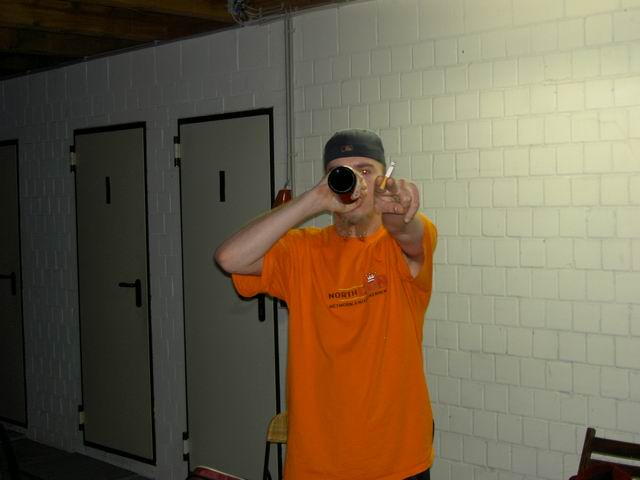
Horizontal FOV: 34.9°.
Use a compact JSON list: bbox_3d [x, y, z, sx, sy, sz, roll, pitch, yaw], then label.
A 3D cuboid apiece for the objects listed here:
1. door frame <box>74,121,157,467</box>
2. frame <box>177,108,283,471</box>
[{"bbox_3d":[-1.288,0.329,6.468,0.110,2.080,0.840,-4,3,-44],"label":"door frame"},{"bbox_3d":[-0.483,0.349,5.625,0.110,2.080,0.840,-4,3,-44],"label":"frame"}]

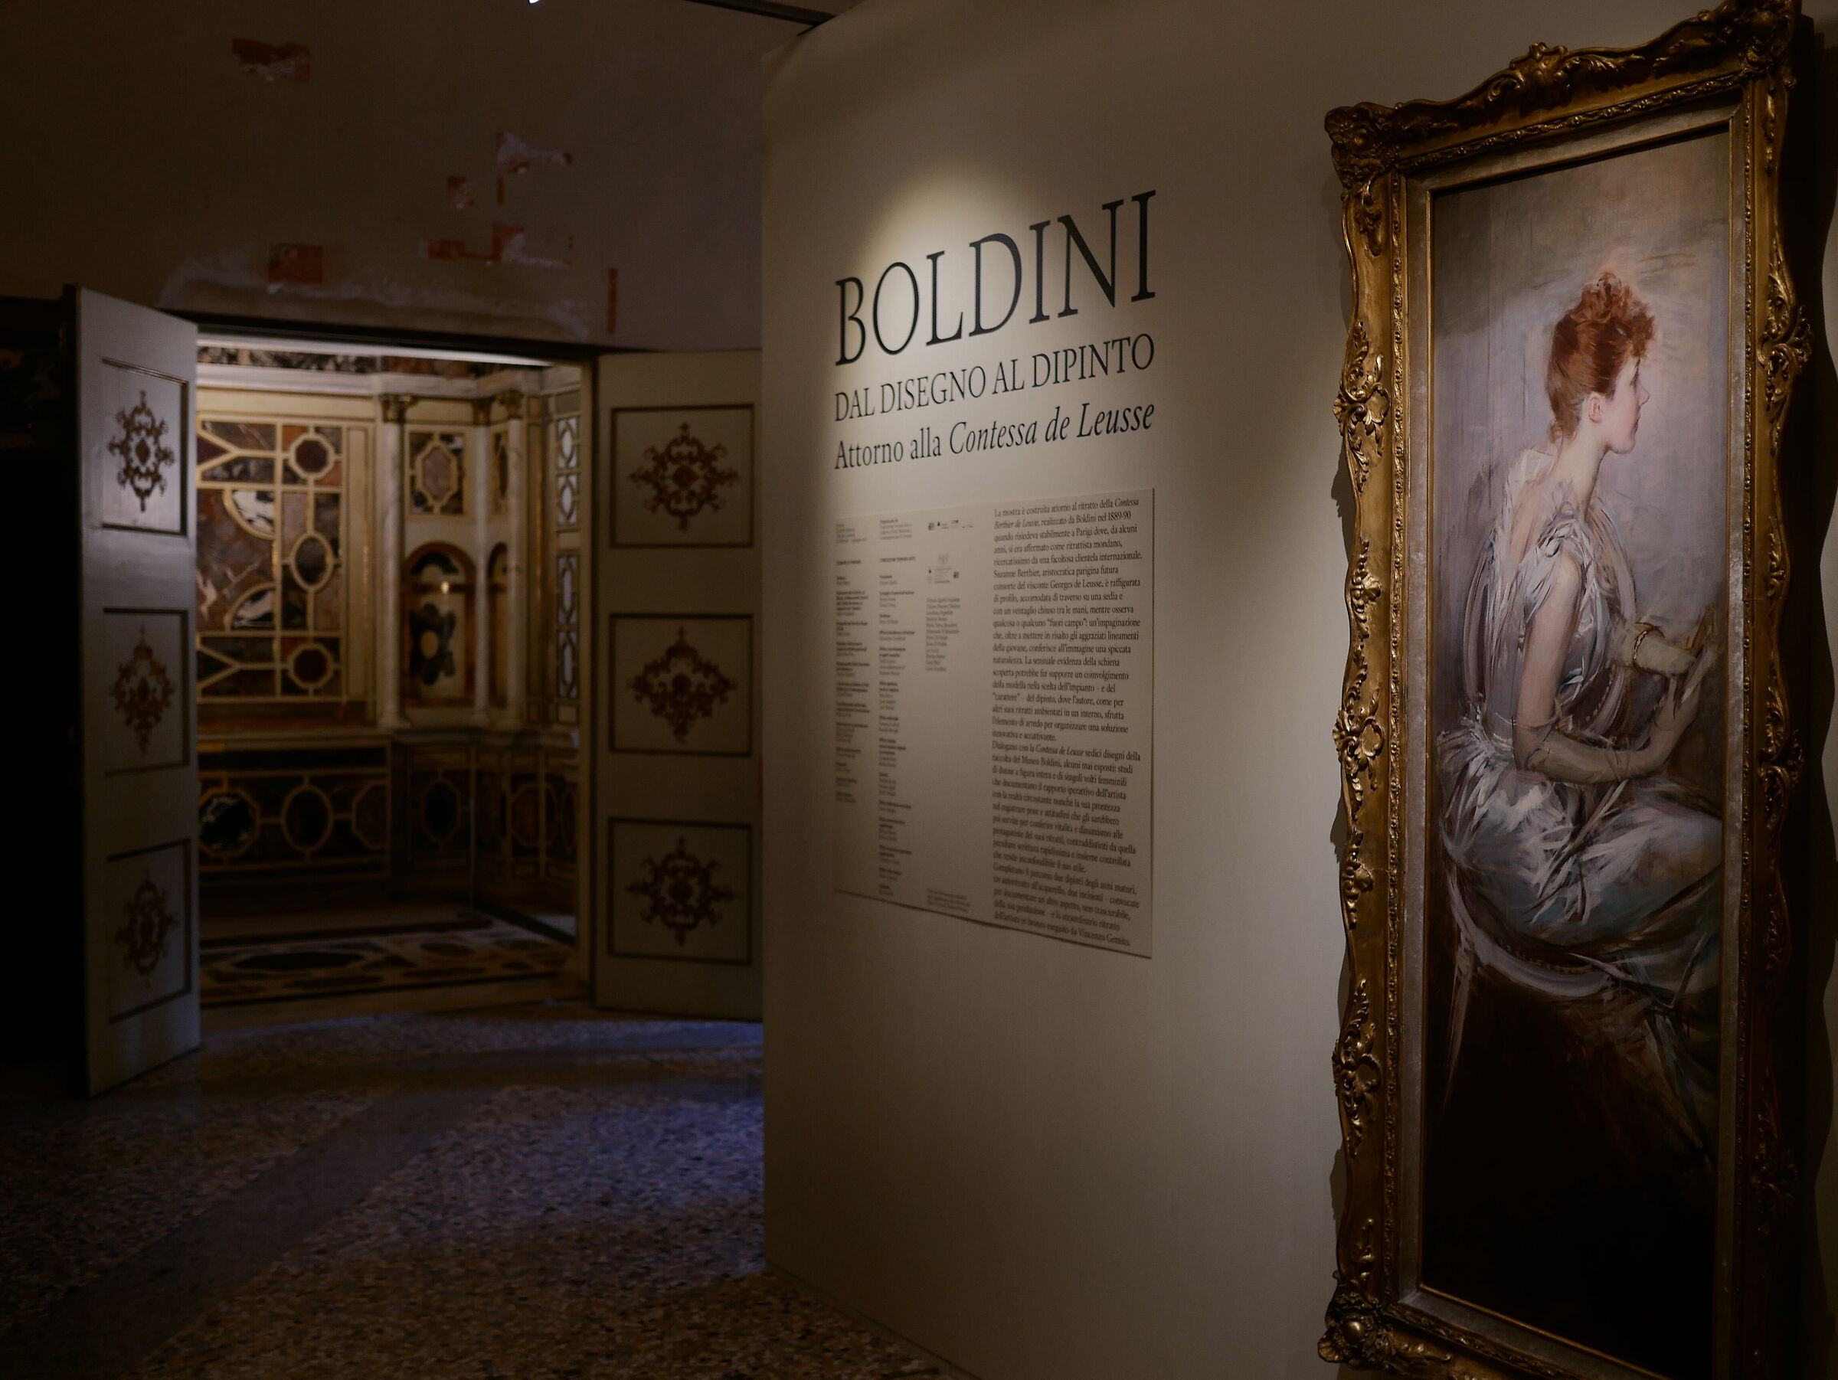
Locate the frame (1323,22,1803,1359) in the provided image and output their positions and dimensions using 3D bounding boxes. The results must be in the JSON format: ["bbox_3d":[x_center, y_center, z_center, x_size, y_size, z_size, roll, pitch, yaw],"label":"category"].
[{"bbox_3d":[0.880,0.091,2.936,0.110,1.887,0.825,-1,2,-31],"label":"frame"}]

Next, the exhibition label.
[{"bbox_3d":[0.110,0.046,4.297,0.010,0.846,1.173,-1,2,-31],"label":"exhibition label"}]

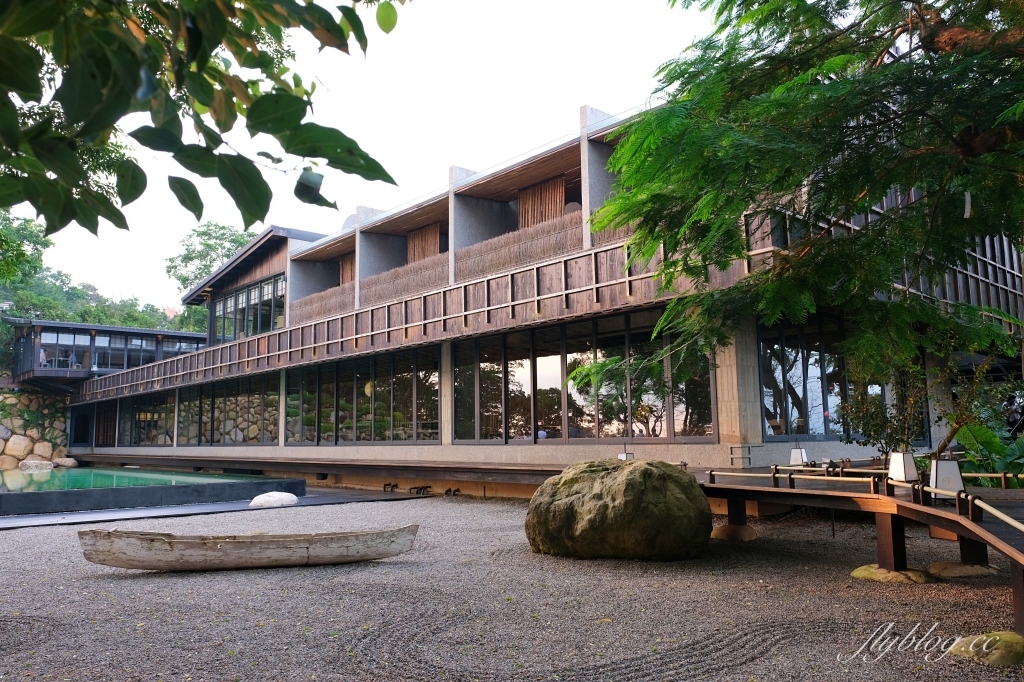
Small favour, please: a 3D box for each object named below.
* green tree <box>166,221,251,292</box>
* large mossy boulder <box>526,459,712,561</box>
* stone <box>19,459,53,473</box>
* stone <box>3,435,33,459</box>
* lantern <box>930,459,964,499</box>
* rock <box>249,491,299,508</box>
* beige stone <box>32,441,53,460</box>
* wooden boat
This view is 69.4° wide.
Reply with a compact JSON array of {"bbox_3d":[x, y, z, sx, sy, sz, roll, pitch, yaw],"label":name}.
[{"bbox_3d":[-25.285,-6.416,62.000,7.000,7.000,6.500,2,-8,-22],"label":"green tree"},{"bbox_3d":[1.427,2.232,10.000,2.360,1.190,1.800,-2,-7,6],"label":"large mossy boulder"},{"bbox_3d":[-28.037,7.384,43.500,1.650,0.600,0.900,6,-10,-42],"label":"stone"},{"bbox_3d":[-32.876,7.102,49.300,1.650,1.600,1.300,6,-10,-42],"label":"stone"},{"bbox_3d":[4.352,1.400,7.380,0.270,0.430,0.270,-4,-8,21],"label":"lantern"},{"bbox_3d":[-5.710,3.783,17.700,1.120,0.340,0.750,1,-8,-18],"label":"rock"},{"bbox_3d":[-32.036,7.514,50.500,1.150,1.270,1.000,6,-10,-42],"label":"beige stone"},{"bbox_3d":[-3.280,2.585,9.300,4.130,0.470,0.680,-1,-7,-2],"label":"wooden boat"}]

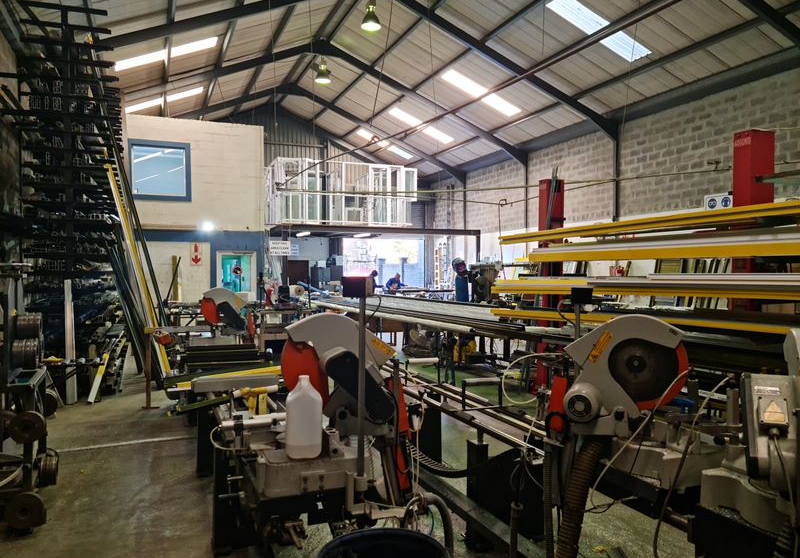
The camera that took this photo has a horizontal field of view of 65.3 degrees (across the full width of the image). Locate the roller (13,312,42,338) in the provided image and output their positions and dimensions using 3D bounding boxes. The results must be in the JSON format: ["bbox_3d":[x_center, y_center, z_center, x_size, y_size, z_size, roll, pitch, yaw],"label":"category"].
[{"bbox_3d":[-2.830,0.365,4.750,0.170,0.210,0.210,0,1,-21],"label":"roller"}]

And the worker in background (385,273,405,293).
[{"bbox_3d":[-0.160,0.570,22.000,0.580,1.500,0.580,1,1,38],"label":"worker in background"}]

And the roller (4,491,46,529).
[{"bbox_3d":[-2.220,1.375,3.700,0.215,0.215,0.080,0,1,-14],"label":"roller"}]

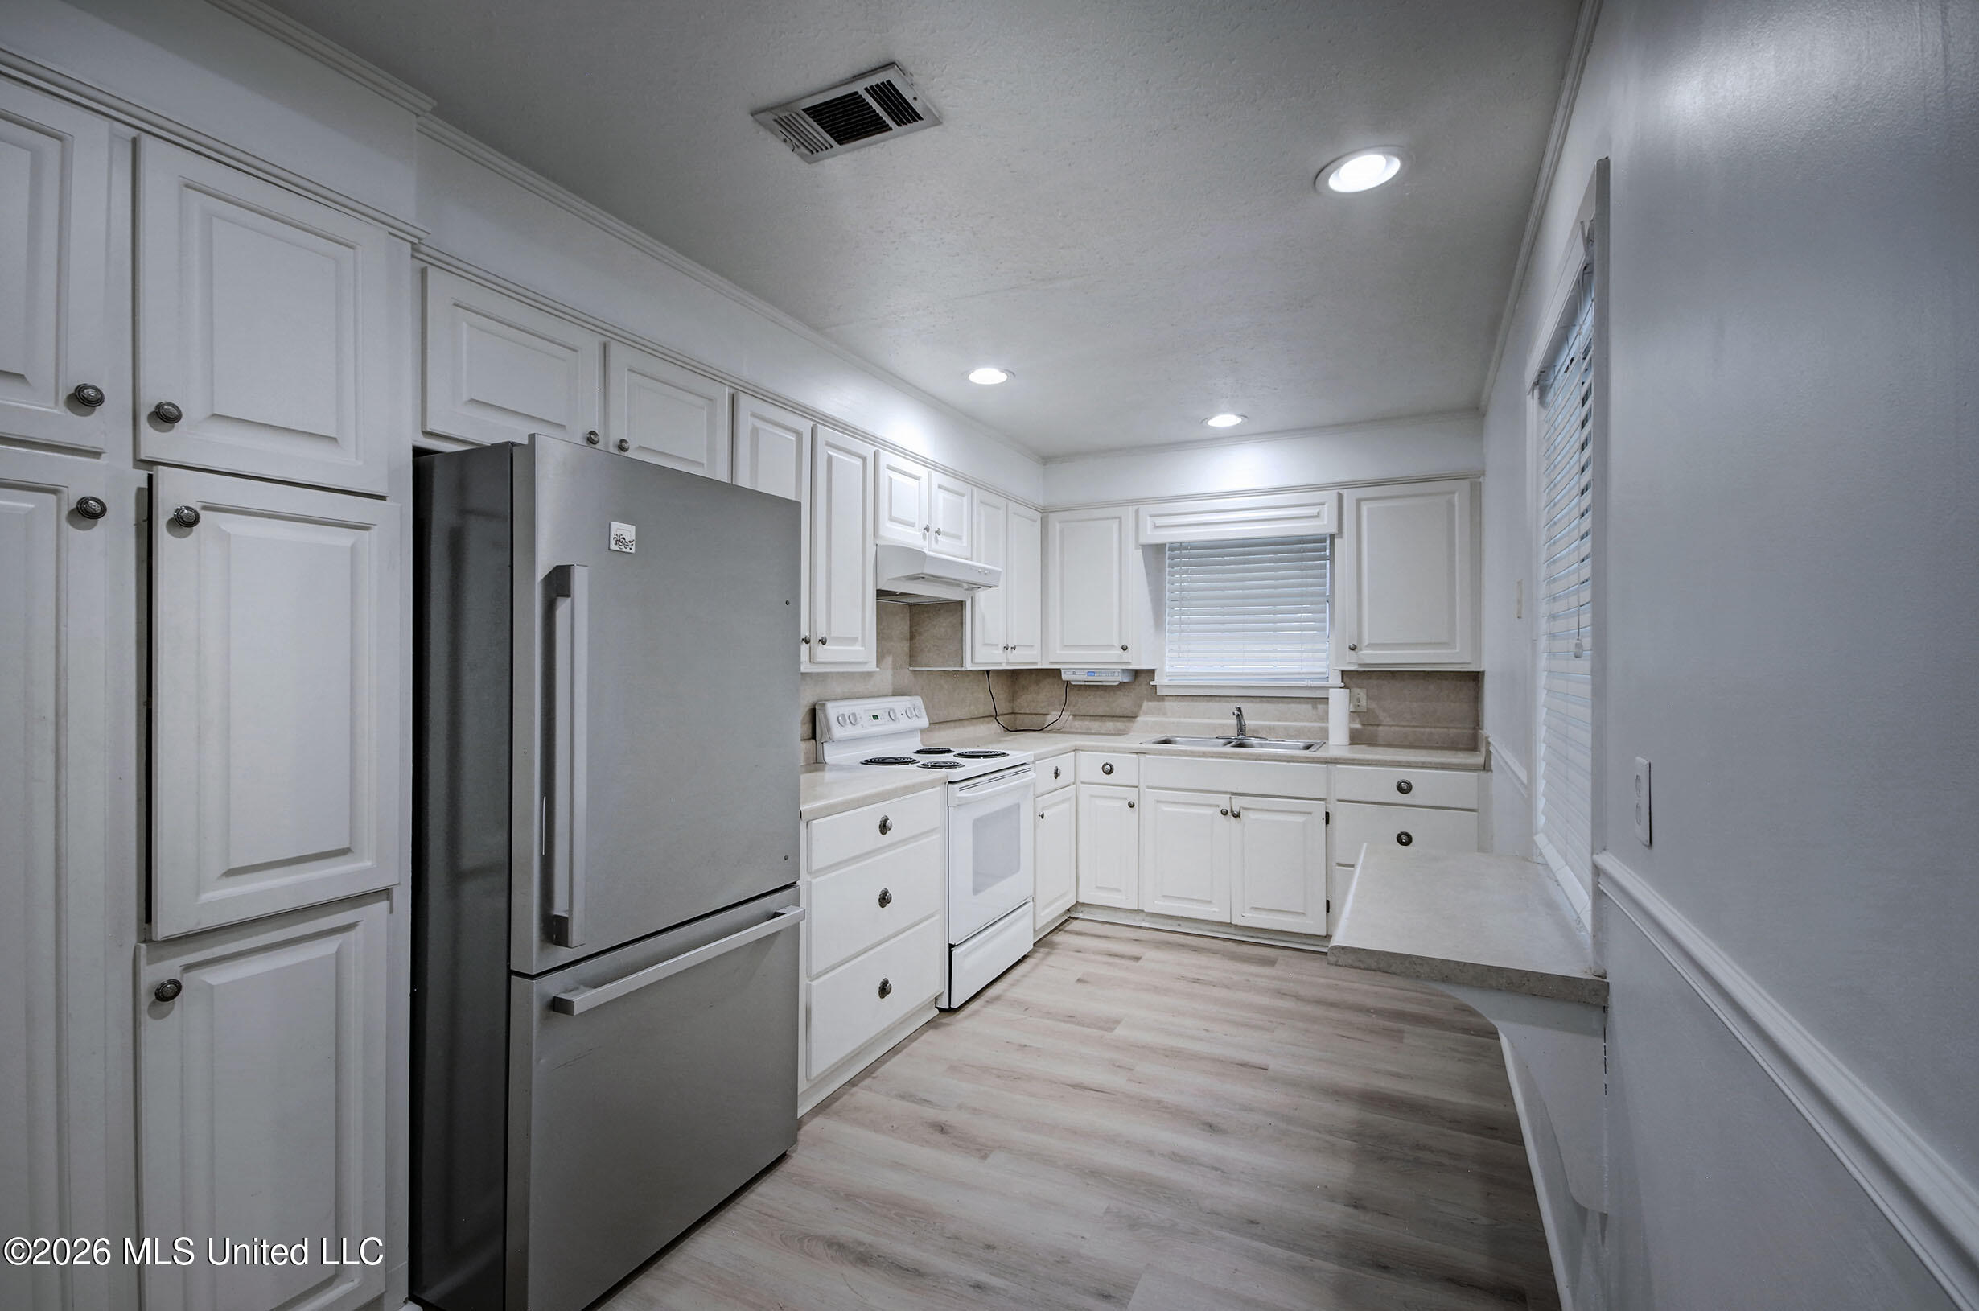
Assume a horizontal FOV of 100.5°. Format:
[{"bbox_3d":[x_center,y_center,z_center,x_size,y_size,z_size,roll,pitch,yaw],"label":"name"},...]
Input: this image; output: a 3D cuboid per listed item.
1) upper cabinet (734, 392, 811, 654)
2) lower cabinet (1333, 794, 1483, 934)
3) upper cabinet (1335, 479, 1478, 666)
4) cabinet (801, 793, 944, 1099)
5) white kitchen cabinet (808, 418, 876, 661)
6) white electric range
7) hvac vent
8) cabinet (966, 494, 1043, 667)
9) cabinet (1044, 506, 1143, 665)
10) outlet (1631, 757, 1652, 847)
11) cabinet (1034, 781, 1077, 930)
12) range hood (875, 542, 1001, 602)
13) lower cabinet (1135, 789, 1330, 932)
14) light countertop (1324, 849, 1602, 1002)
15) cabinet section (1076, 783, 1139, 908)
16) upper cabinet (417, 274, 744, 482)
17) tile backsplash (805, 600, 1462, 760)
[{"bbox_3d":[-0.839,-0.382,2.724,0.325,0.867,0.371,0,-1,27],"label":"upper cabinet"},{"bbox_3d":[1.918,0.947,3.818,0.591,0.650,0.578,0,-1,27],"label":"lower cabinet"},{"bbox_3d":[2.029,-0.370,4.019,0.615,0.868,0.324,0,-1,27],"label":"upper cabinet"},{"bbox_3d":[-0.628,0.863,2.829,0.604,0.783,0.798,0,-1,27],"label":"cabinet"},{"bbox_3d":[-0.679,-0.385,3.156,0.330,0.869,0.426,0,-1,27],"label":"white kitchen cabinet"},{"bbox_3d":[-0.245,0.769,3.505,0.678,1.152,0.771,0,-1,27],"label":"white electric range"},{"bbox_3d":[-0.298,-1.133,1.745,0.352,0.020,0.197,0,-1,27],"label":"hvac vent"},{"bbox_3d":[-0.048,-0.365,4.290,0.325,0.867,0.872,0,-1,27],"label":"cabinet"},{"bbox_3d":[0.638,-0.366,4.732,0.577,0.876,0.324,0,-1,27],"label":"cabinet"},{"bbox_3d":[0.900,0.200,1.133,0.008,0.113,0.071,0,-1,27],"label":"outlet"},{"bbox_3d":[0.098,0.984,4.190,0.515,0.631,0.544,0,-1,27],"label":"cabinet"},{"bbox_3d":[-0.318,-0.348,3.641,0.532,0.177,0.759,0,-1,27],"label":"range hood"},{"bbox_3d":[1.267,0.948,4.147,0.867,0.650,0.578,0,-1,27],"label":"lower cabinet"},{"bbox_3d":[1.073,0.575,1.917,0.438,0.038,1.030,0,-1,27],"label":"light countertop"},{"bbox_3d":[0.719,0.945,4.332,0.308,0.593,0.595,0,-1,27],"label":"cabinet section"},{"bbox_3d":[-1.123,-0.629,2.162,0.325,0.384,0.894,0,-1,27],"label":"upper cabinet"},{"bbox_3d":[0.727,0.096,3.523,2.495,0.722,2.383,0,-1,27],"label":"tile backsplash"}]

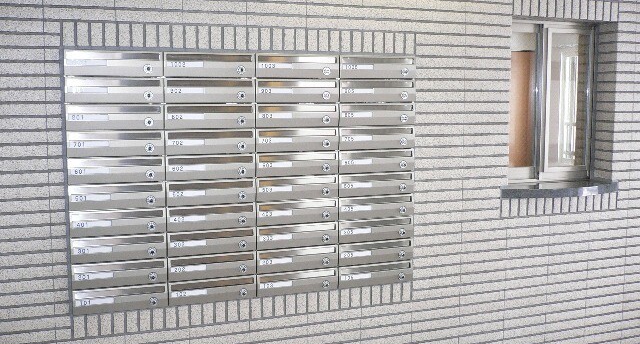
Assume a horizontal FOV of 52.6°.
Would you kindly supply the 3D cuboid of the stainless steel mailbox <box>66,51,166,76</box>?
[{"bbox_3d":[-0.782,-0.409,2.452,0.356,0.099,0.100,-2,7,-20],"label":"stainless steel mailbox"}]

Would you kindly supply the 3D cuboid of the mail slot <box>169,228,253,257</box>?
[{"bbox_3d":[-0.450,0.271,2.649,0.352,0.098,0.150,-2,7,-20],"label":"mail slot"}]

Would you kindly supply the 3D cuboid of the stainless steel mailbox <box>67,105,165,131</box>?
[{"bbox_3d":[-0.782,-0.209,2.474,0.356,0.099,0.100,-2,7,-20],"label":"stainless steel mailbox"}]

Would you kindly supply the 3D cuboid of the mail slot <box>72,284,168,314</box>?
[{"bbox_3d":[-0.783,0.488,2.550,0.356,0.099,0.100,-2,7,-20],"label":"mail slot"}]

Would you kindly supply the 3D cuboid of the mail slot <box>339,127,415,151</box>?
[{"bbox_3d":[0.223,-0.151,2.845,0.352,0.098,0.150,-2,7,-20],"label":"mail slot"}]

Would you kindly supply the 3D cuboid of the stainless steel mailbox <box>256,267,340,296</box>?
[{"bbox_3d":[-0.116,0.460,2.838,0.355,0.099,0.160,-2,7,-19],"label":"stainless steel mailbox"}]

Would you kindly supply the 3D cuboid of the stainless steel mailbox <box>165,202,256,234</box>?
[{"bbox_3d":[-0.450,0.172,2.638,0.352,0.098,0.150,-2,7,-20],"label":"stainless steel mailbox"}]

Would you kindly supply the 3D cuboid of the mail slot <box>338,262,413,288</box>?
[{"bbox_3d":[0.222,0.444,2.913,0.352,0.098,0.150,-2,7,-20],"label":"mail slot"}]

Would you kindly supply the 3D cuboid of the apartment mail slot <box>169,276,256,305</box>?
[{"bbox_3d":[-0.445,0.476,2.671,0.356,0.099,0.100,-2,7,-20],"label":"apartment mail slot"}]

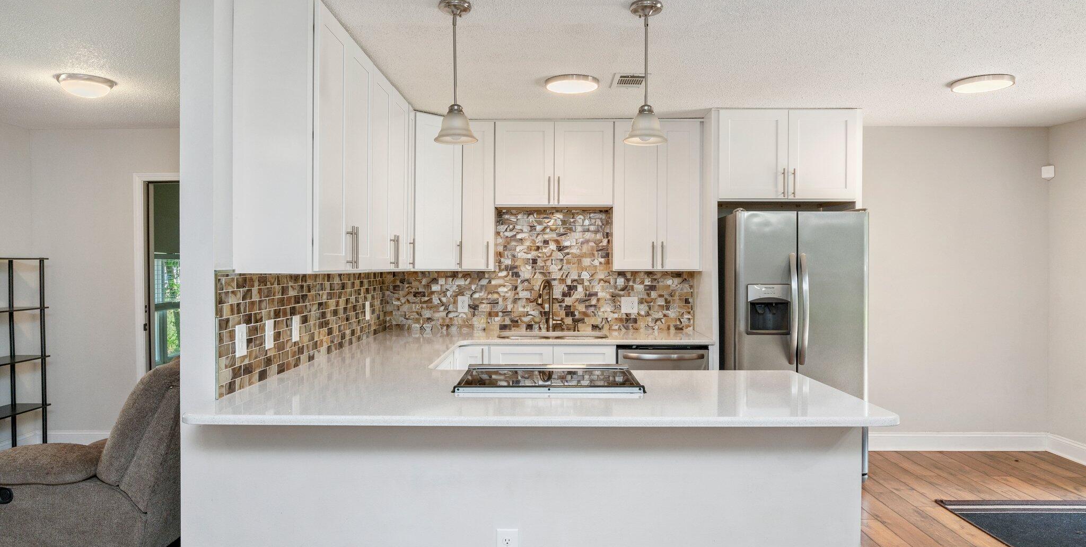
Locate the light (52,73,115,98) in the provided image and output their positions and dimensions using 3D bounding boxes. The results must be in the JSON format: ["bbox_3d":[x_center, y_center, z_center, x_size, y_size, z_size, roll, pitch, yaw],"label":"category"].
[{"bbox_3d":[-2.539,-1.038,3.519,0.288,0.068,0.288,0,1,0],"label":"light"}]

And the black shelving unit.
[{"bbox_3d":[-3.685,0.627,4.269,0.290,1.455,0.590,0,1,0],"label":"black shelving unit"}]

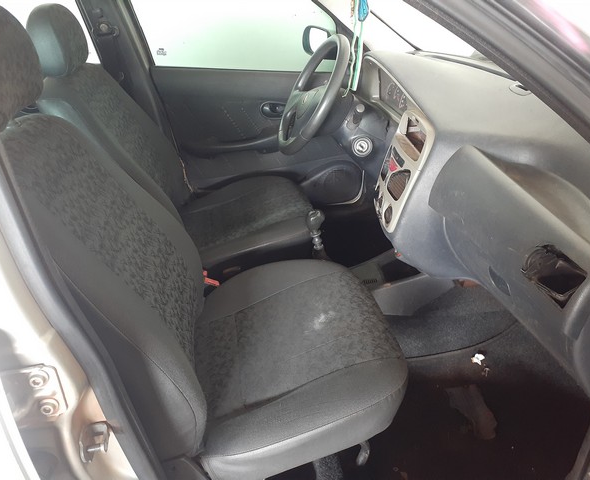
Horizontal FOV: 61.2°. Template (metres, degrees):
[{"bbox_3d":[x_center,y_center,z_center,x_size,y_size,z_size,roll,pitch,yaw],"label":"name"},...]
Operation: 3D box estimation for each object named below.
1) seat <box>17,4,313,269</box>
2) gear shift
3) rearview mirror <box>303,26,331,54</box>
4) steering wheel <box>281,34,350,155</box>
[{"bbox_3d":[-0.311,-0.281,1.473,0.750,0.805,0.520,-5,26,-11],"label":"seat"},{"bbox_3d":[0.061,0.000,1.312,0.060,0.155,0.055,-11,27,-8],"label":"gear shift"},{"bbox_3d":[0.092,-0.768,1.947,0.090,0.130,0.190,-10,28,-20],"label":"rearview mirror"},{"bbox_3d":[0.062,-0.428,1.503,0.100,0.380,0.380,22,19,-21],"label":"steering wheel"}]

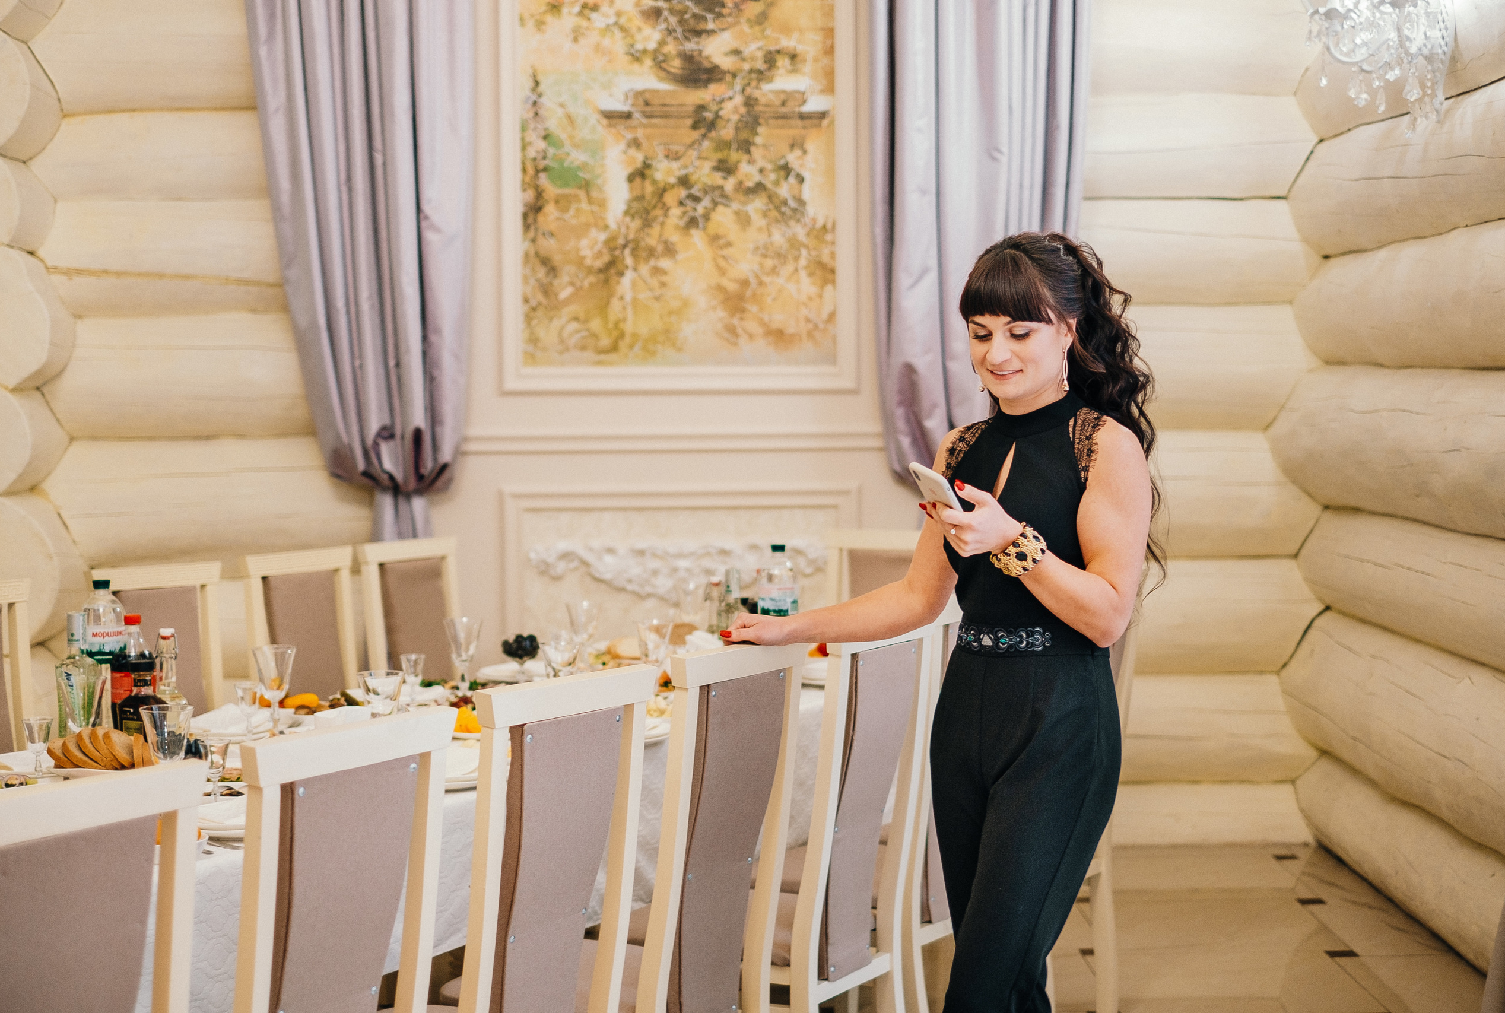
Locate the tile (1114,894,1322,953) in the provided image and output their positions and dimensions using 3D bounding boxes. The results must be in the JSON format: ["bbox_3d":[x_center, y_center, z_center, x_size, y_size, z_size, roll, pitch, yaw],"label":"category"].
[{"bbox_3d":[1.200,1.105,5.880,0.600,0.012,0.600,0,3,0],"label":"tile"}]

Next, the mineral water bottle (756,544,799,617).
[{"bbox_3d":[0.057,0.245,4.888,0.088,0.320,0.088,0,3,1],"label":"mineral water bottle"}]

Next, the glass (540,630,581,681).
[{"bbox_3d":[-0.425,0.356,4.987,0.095,0.100,0.095,0,3,0],"label":"glass"}]

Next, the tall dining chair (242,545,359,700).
[{"bbox_3d":[-1.018,0.624,5.856,0.520,1.000,0.420,1,4,33],"label":"tall dining chair"}]

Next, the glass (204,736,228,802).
[{"bbox_3d":[-0.868,0.433,3.616,0.052,0.110,0.052,0,3,0],"label":"glass"}]

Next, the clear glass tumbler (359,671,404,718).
[{"bbox_3d":[-0.747,0.387,4.505,0.095,0.100,0.095,0,3,0],"label":"clear glass tumbler"}]

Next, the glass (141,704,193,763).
[{"bbox_3d":[-1.057,0.415,4.045,0.095,0.100,0.095,0,3,0],"label":"glass"}]

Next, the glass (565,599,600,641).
[{"bbox_3d":[-0.393,0.311,5.205,0.084,0.175,0.084,0,3,0],"label":"glass"}]

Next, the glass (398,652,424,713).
[{"bbox_3d":[-0.714,0.370,4.702,0.052,0.110,0.052,0,3,0],"label":"glass"}]

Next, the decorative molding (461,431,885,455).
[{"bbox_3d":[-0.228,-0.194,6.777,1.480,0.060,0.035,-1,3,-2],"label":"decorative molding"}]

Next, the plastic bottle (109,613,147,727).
[{"bbox_3d":[-1.088,0.334,3.937,0.086,0.285,0.086,-1,3,-11],"label":"plastic bottle"}]

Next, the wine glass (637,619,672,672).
[{"bbox_3d":[-0.210,0.332,4.813,0.085,0.166,0.085,0,3,0],"label":"wine glass"}]

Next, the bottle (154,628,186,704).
[{"bbox_3d":[-1.037,0.349,3.977,0.074,0.260,0.074,-1,3,-11],"label":"bottle"}]

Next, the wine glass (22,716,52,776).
[{"bbox_3d":[-1.232,0.422,3.857,0.052,0.110,0.052,0,3,0],"label":"wine glass"}]

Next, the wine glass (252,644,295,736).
[{"bbox_3d":[-0.915,0.356,4.285,0.083,0.175,0.083,0,3,0],"label":"wine glass"}]

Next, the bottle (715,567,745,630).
[{"bbox_3d":[-0.042,0.275,4.807,0.070,0.280,0.070,0,3,6],"label":"bottle"}]

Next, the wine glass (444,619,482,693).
[{"bbox_3d":[-0.631,0.331,4.887,0.085,0.166,0.085,0,3,0],"label":"wine glass"}]

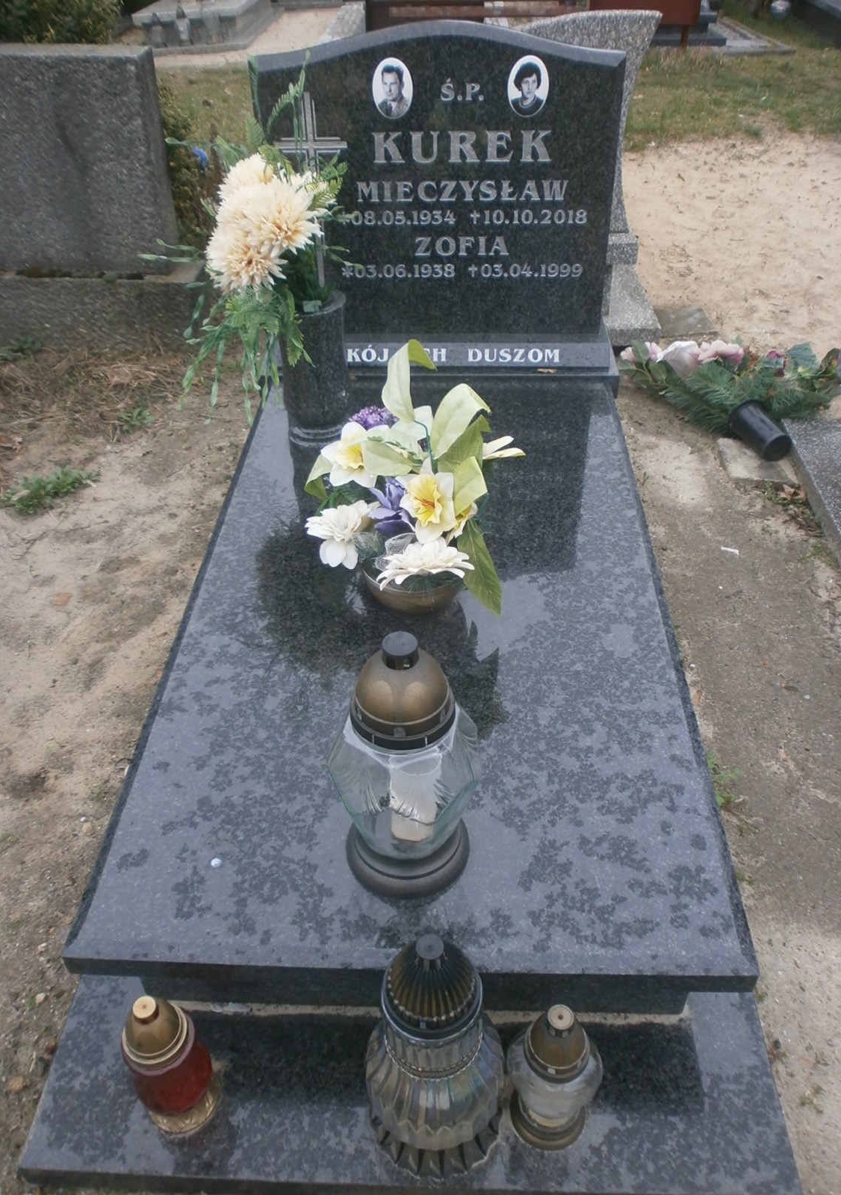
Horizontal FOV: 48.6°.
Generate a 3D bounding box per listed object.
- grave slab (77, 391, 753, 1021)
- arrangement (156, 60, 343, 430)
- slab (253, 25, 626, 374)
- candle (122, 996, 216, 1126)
[{"bbox_3d":[0.013,0.030,1.723,0.830,0.189,1.470,1,40,2],"label":"grave slab"},{"bbox_3d":[-0.326,-0.643,1.798,0.404,0.640,0.326,1,39,2],"label":"arrangement"},{"bbox_3d":[0.045,-0.868,2.078,0.766,0.693,0.168,0,38,3],"label":"slab"},{"bbox_3d":[-0.301,0.541,1.106,0.100,0.237,0.100,1,40,2],"label":"candle"}]

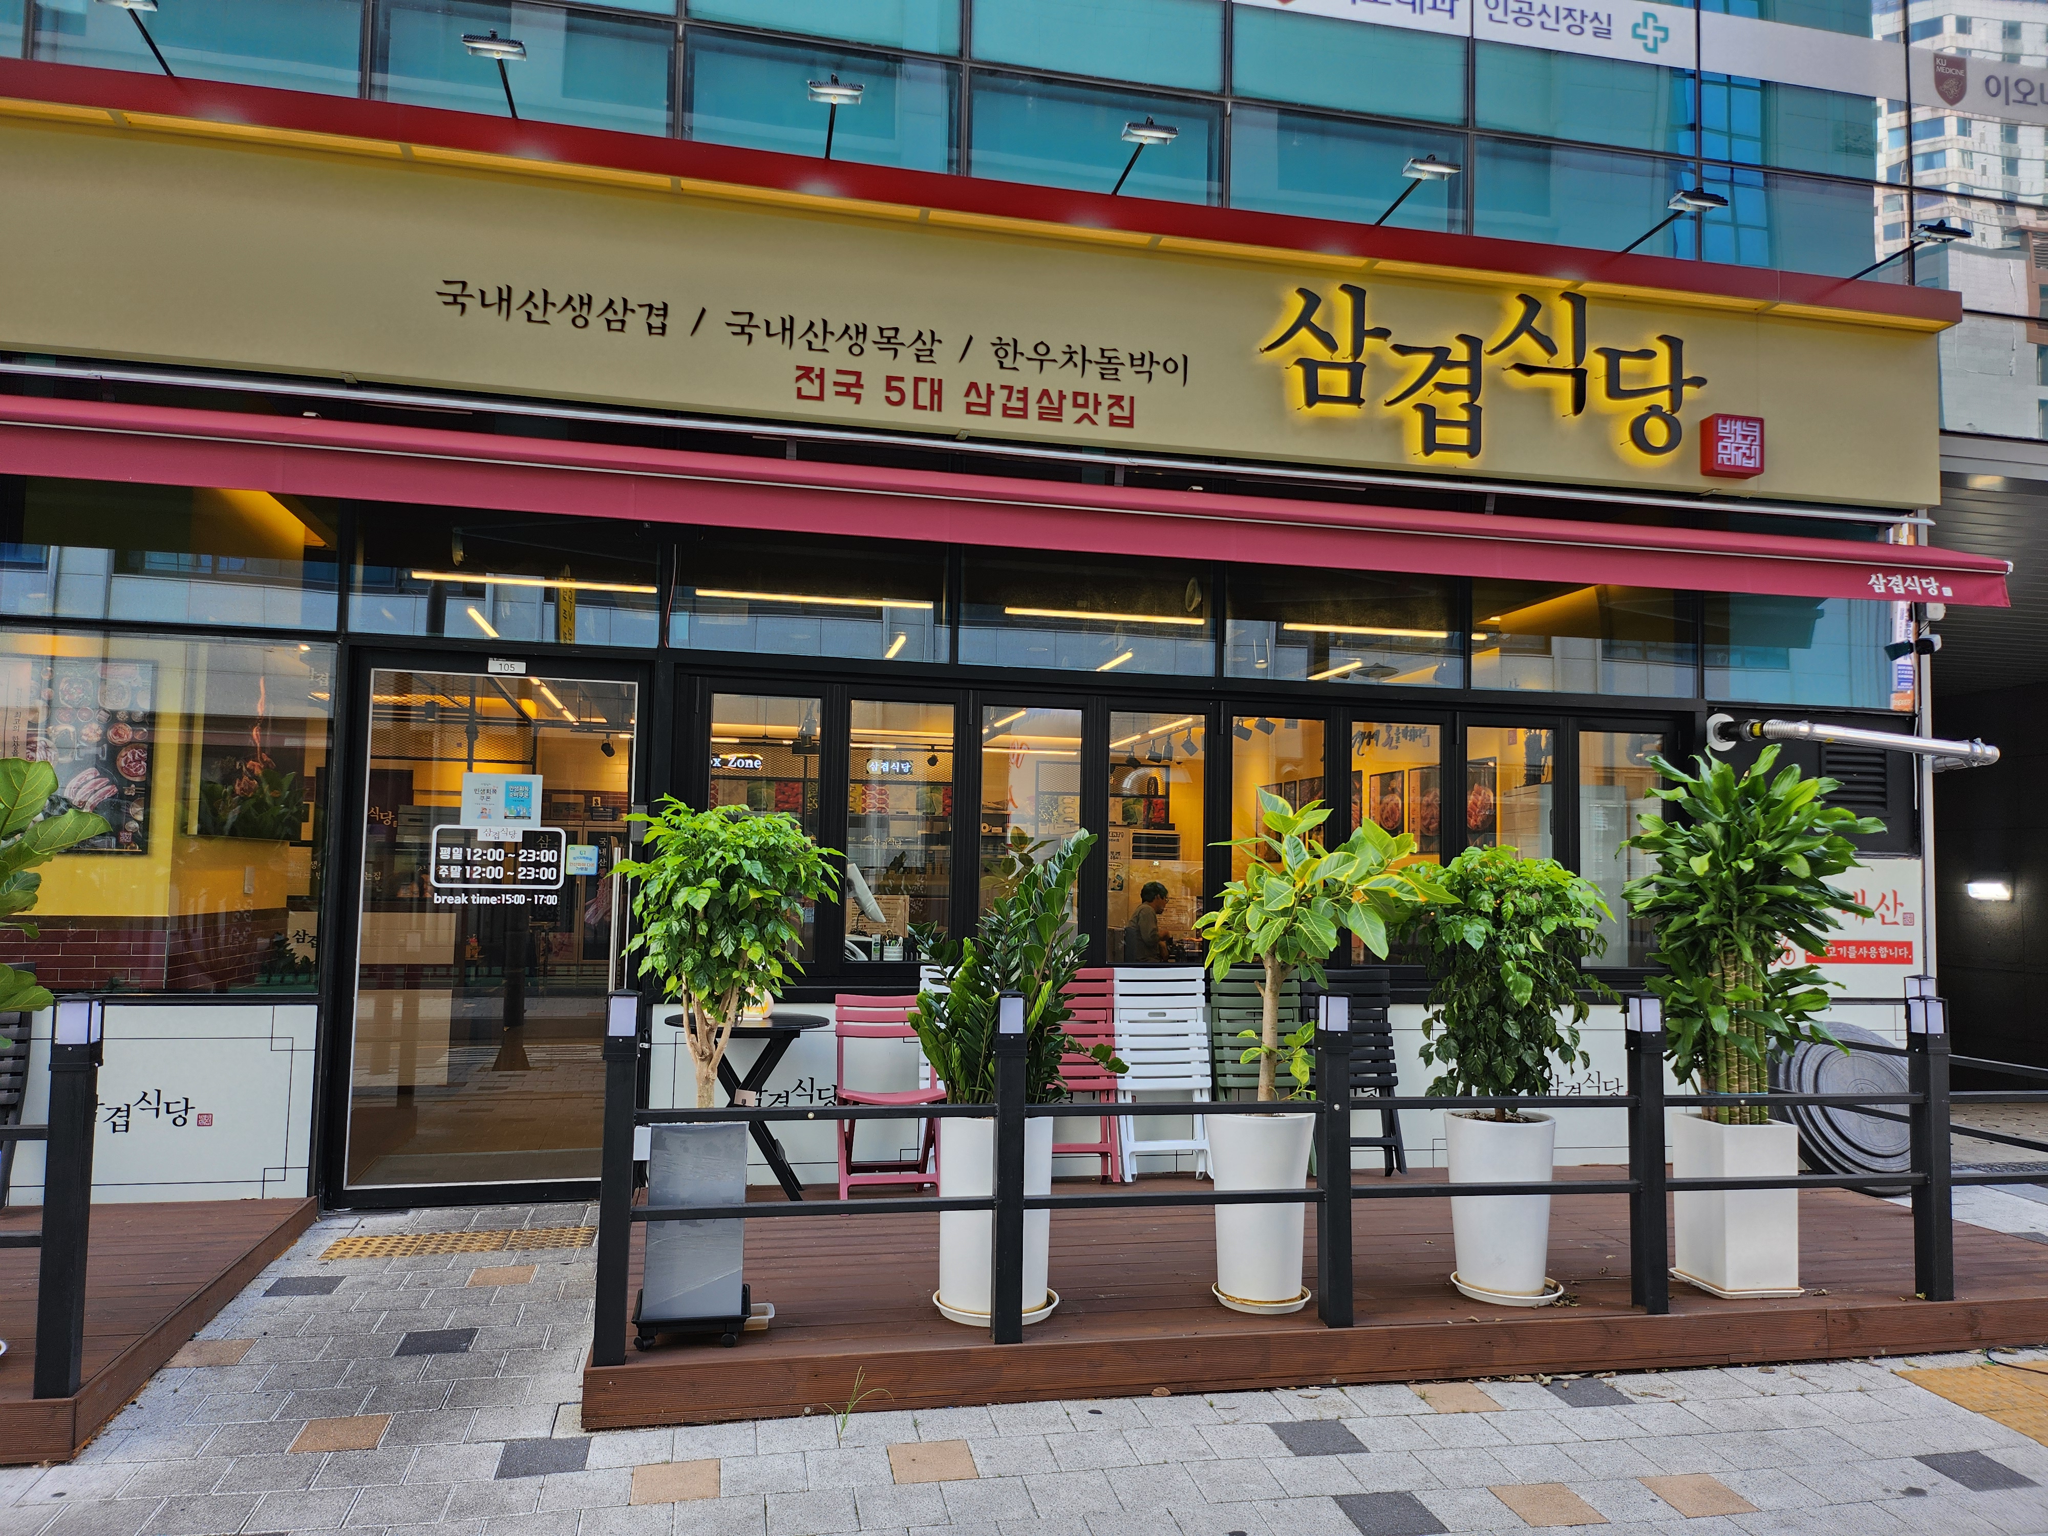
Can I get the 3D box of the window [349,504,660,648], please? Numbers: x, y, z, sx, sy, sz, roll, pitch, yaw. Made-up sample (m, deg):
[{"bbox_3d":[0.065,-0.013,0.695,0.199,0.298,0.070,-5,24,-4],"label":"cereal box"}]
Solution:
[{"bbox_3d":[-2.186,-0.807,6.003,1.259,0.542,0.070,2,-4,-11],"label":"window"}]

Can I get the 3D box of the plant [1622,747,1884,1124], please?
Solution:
[{"bbox_3d":[2.534,0.583,4.982,0.800,1.310,0.760,2,-4,-11],"label":"plant"}]

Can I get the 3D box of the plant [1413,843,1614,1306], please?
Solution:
[{"bbox_3d":[1.553,0.940,4.524,0.703,1.406,0.663,2,-4,-11],"label":"plant"}]

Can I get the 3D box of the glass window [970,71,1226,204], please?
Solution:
[{"bbox_3d":[0.344,-2.907,6.589,1.202,0.497,0.070,2,-4,-11],"label":"glass window"}]

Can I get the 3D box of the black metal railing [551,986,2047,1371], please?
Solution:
[{"bbox_3d":[1.169,1.143,4.189,4.663,0.957,0.114,2,-4,-11],"label":"black metal railing"}]

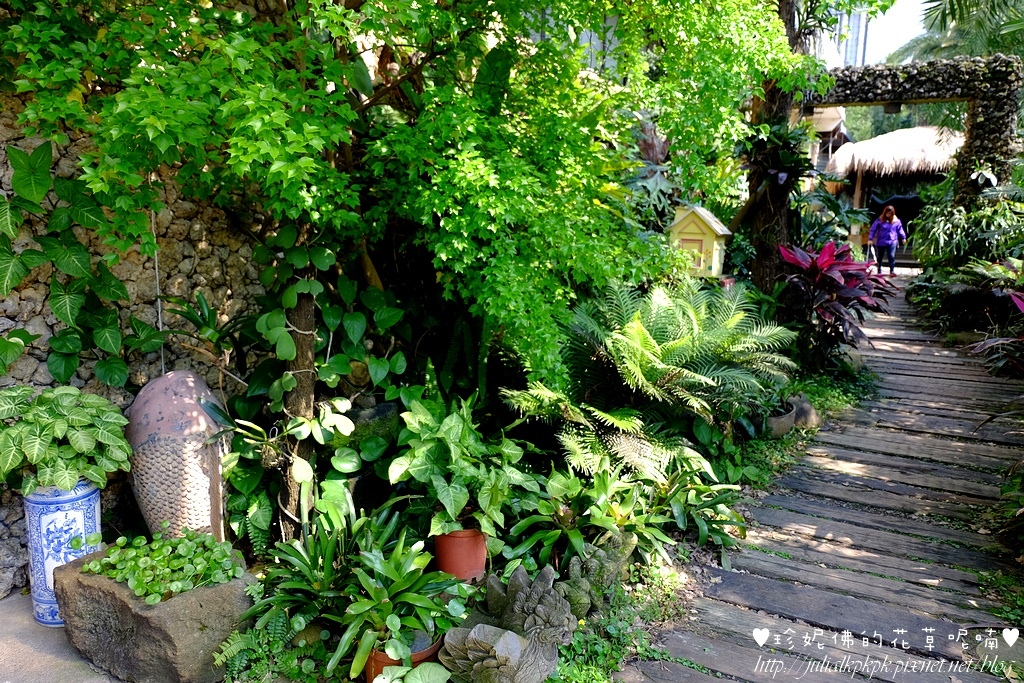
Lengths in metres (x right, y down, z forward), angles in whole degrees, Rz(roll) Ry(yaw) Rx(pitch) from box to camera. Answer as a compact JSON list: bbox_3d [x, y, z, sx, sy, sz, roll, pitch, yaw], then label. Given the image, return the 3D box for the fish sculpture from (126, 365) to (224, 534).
[{"bbox_3d":[-1.383,0.509,2.950,0.390,0.750,0.350,-4,10,-25],"label":"fish sculpture"}]

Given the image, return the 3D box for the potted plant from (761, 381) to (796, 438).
[{"bbox_3d":[1.882,0.466,5.100,0.360,0.370,0.350,4,10,20],"label":"potted plant"}]

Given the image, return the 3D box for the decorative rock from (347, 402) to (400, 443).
[{"bbox_3d":[-0.691,0.406,3.550,0.290,0.220,0.250,-1,9,-11],"label":"decorative rock"}]

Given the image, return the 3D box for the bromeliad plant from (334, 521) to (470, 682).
[{"bbox_3d":[-0.334,0.799,2.130,0.420,0.500,0.420,-1,9,-9],"label":"bromeliad plant"}]

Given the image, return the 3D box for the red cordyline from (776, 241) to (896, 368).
[{"bbox_3d":[3.207,-0.357,7.050,1.100,1.270,1.050,5,10,24],"label":"red cordyline"}]

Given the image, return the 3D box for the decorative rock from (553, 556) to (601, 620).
[{"bbox_3d":[0.242,0.903,2.630,0.170,0.250,0.180,-6,11,-37],"label":"decorative rock"}]

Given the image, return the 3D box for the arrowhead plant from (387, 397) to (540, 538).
[{"bbox_3d":[-0.200,0.505,2.870,0.570,0.570,0.520,0,9,-4],"label":"arrowhead plant"}]

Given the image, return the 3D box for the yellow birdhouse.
[{"bbox_3d":[1.560,-0.836,5.950,0.460,0.575,0.320,7,11,36],"label":"yellow birdhouse"}]

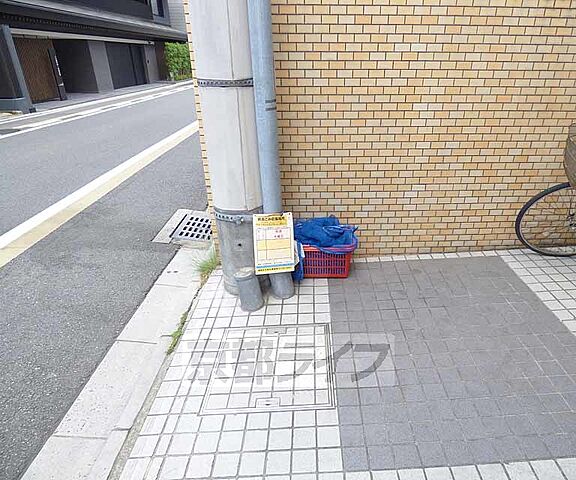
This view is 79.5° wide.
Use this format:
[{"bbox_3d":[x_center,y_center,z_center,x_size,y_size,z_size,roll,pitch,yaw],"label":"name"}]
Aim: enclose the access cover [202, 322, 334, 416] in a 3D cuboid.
[{"bbox_3d":[-0.079,0.641,1.775,0.610,0.030,0.600,-4,24,5],"label":"access cover"}]

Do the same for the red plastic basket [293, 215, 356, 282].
[{"bbox_3d":[0.235,0.042,2.500,0.470,0.385,0.320,-2,21,1],"label":"red plastic basket"}]

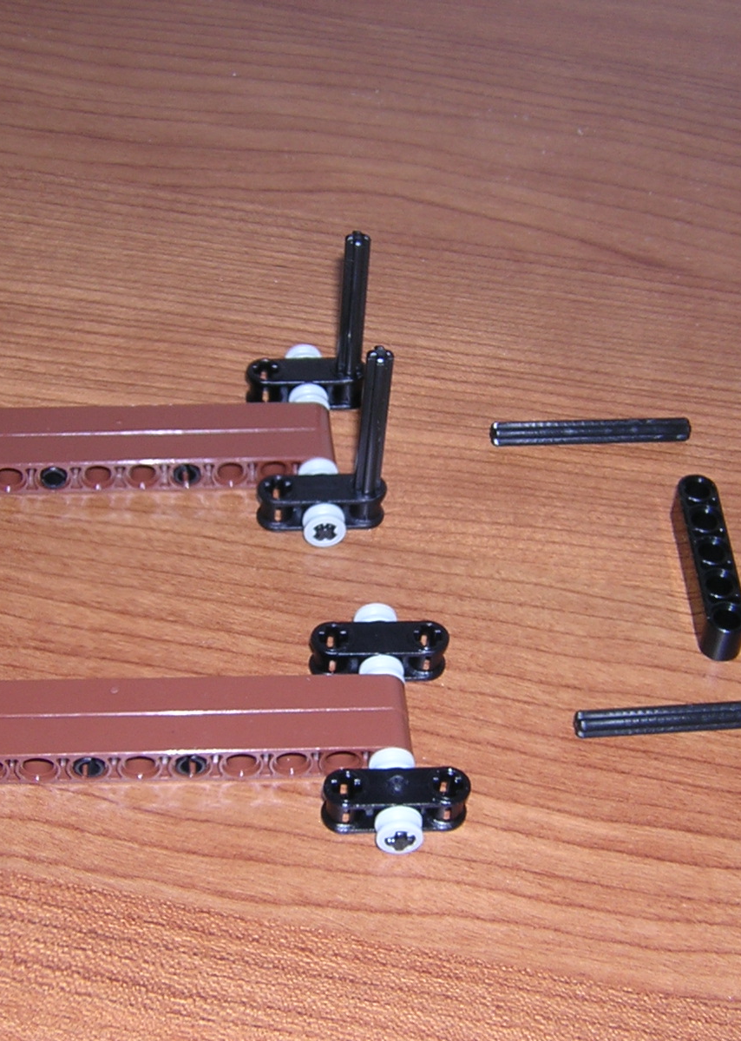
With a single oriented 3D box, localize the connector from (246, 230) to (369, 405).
[{"bbox_3d":[-0.011,-0.037,0.356,0.024,0.040,0.008,-2,45,-7],"label":"connector"}]

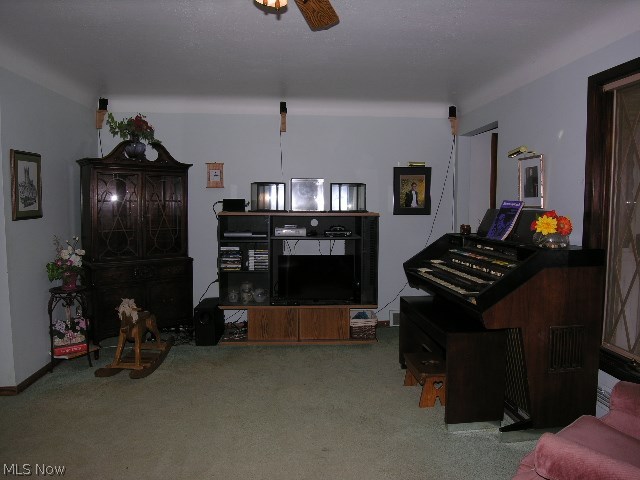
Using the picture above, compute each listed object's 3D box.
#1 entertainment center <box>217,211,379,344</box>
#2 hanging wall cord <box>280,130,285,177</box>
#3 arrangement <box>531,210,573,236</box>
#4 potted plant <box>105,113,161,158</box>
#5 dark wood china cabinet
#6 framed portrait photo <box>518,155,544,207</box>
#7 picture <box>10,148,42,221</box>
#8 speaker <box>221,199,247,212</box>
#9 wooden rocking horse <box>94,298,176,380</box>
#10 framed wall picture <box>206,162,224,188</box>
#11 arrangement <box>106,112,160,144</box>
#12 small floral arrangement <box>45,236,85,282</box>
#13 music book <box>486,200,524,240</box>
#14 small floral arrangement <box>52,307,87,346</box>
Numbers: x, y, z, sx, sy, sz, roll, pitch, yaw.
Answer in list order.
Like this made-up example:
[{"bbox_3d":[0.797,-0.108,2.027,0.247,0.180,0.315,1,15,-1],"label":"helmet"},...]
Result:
[{"bbox_3d":[-0.218,0.363,4.540,1.570,1.280,0.460,0,6,-4],"label":"entertainment center"},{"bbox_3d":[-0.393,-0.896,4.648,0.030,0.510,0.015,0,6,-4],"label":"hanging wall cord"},{"bbox_3d":[1.407,-0.100,2.698,0.225,0.155,0.170,0,6,-4],"label":"arrangement"},{"bbox_3d":[-1.819,-1.004,4.327,0.490,0.450,0.340,-3,7,-32],"label":"potted plant"},{"bbox_3d":[-1.851,0.008,4.525,1.030,1.970,0.470,-3,7,-32],"label":"dark wood china cabinet"},{"bbox_3d":[1.577,-0.429,3.309,0.025,0.380,0.315,0,6,-4],"label":"framed portrait photo"},{"bbox_3d":[-2.196,-0.406,3.341,0.030,0.505,0.370,0,5,-5],"label":"picture"},{"bbox_3d":[-0.855,-0.343,4.439,0.210,0.125,0.150,0,5,-5],"label":"speaker"},{"bbox_3d":[-1.573,0.763,3.838,0.320,0.600,0.780,0,5,5],"label":"wooden rocking horse"},{"bbox_3d":[-1.109,-0.676,4.689,0.186,0.262,0.025,0,5,-5],"label":"framed wall picture"},{"bbox_3d":[-1.811,-1.088,4.328,0.500,0.300,0.320,-2,6,-25],"label":"arrangement"},{"bbox_3d":[-2.085,0.157,3.668,0.280,0.375,0.260,0,5,-5],"label":"small floral arrangement"},{"bbox_3d":[1.356,-0.142,3.249,0.022,0.305,0.240,26,3,-6],"label":"music book"},{"bbox_3d":[-2.089,0.724,3.708,0.250,0.345,0.220,0,5,-5],"label":"small floral arrangement"}]

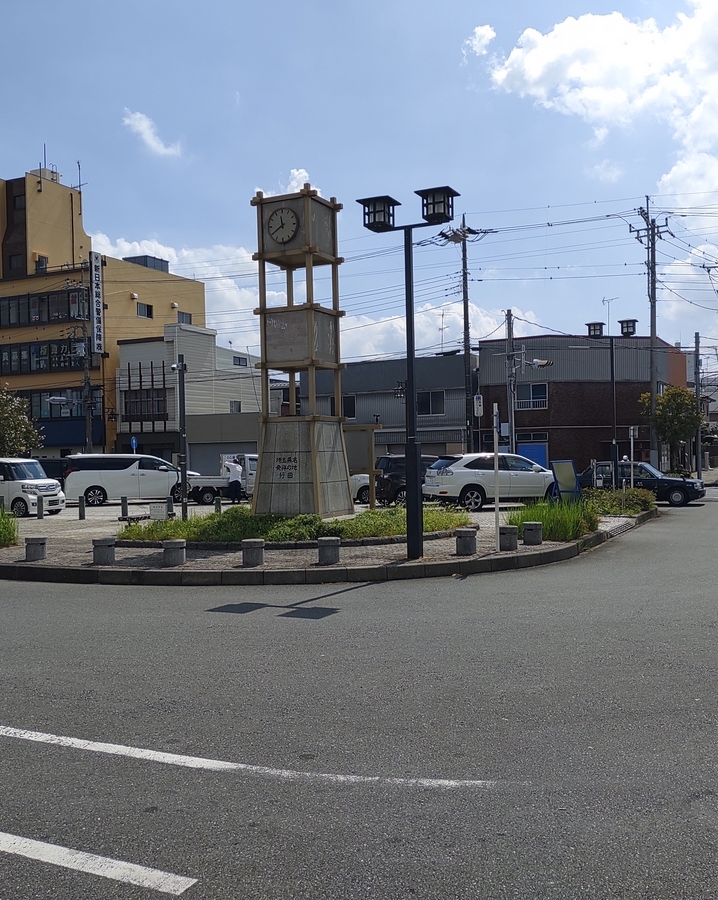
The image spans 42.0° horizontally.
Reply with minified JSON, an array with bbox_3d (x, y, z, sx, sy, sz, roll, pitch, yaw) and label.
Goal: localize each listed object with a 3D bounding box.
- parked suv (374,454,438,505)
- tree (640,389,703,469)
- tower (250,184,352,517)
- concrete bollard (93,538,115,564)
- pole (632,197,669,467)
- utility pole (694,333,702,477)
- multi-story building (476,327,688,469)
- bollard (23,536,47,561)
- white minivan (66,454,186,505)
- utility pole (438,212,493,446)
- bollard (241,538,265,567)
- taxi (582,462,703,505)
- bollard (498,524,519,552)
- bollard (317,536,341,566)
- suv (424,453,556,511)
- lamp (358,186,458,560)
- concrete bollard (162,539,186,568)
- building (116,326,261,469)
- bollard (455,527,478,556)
[{"bbox_3d":[2.923,0.968,33.119,4.550,1.660,1.800,-1,0,-14],"label":"parked suv"},{"bbox_3d":[16.585,-0.832,50.001,3.200,5.100,3.200,-1,0,26],"label":"tree"},{"bbox_3d":[-1.276,-2.111,20.502,1.670,7.030,1.670,-1,0,26],"label":"tower"},{"bbox_3d":[-4.067,1.610,14.900,0.345,0.390,0.345,-1,0,-15],"label":"concrete bollard"},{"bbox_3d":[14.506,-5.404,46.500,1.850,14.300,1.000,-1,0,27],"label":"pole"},{"bbox_3d":[18.471,-2.420,51.000,0.270,8.200,0.270,-1,0,27],"label":"utility pole"},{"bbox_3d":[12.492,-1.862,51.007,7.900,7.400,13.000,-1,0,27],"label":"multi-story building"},{"bbox_3d":[-5.275,1.598,15.300,0.330,0.400,0.330,-1,0,27],"label":"bollard"},{"bbox_3d":[-8.191,1.069,34.600,4.940,1.930,1.850,-1,0,-5],"label":"white minivan"},{"bbox_3d":[5.331,-4.729,46.025,2.300,13.300,1.200,-1,0,26],"label":"utility pole"},{"bbox_3d":[-1.646,1.604,14.592,0.355,0.400,0.355,-1,0,-7],"label":"bollard"},{"bbox_3d":[10.150,1.168,34.050,4.650,1.530,1.700,-1,0,26],"label":"taxi"},{"bbox_3d":[2.550,1.517,16.039,0.355,0.400,0.355,-1,0,9],"label":"bollard"},{"bbox_3d":[-0.455,1.532,14.200,0.345,0.390,0.345,-1,0,-2],"label":"bollard"},{"bbox_3d":[4.282,0.902,28.100,4.730,1.680,1.845,-1,0,-16],"label":"suv"},{"bbox_3d":[0.852,-1.209,15.280,1.610,5.920,0.580,-1,0,25],"label":"lamp"},{"bbox_3d":[-2.898,1.632,14.679,0.355,0.400,0.355,-1,0,-11],"label":"concrete bollard"},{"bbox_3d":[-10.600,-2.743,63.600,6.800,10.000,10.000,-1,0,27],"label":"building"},{"bbox_3d":[1.697,1.449,14.800,0.325,0.400,0.325,-1,0,0],"label":"bollard"}]

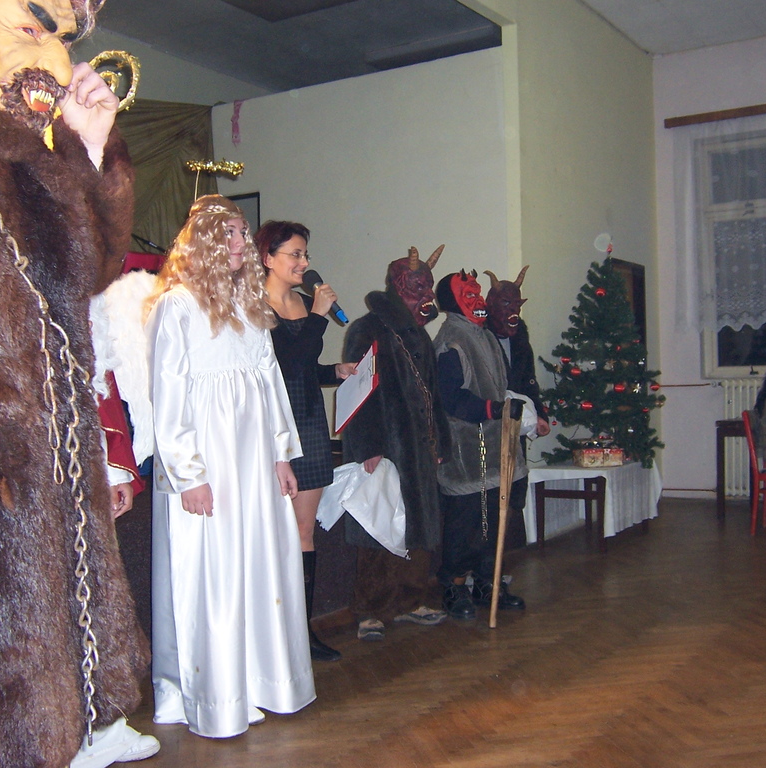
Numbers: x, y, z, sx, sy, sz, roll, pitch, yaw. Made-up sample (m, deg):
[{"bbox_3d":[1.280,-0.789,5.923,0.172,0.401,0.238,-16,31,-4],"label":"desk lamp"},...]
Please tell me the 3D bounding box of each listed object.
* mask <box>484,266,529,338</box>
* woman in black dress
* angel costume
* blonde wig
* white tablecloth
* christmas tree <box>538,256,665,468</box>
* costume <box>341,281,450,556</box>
[{"bbox_3d":[0.648,-0.428,5.123,0.250,0.370,0.240,-1,1,-30],"label":"mask"},{"bbox_3d":[-0.327,0.201,3.968,0.430,1.730,0.470,-1,1,32],"label":"woman in black dress"},{"bbox_3d":[-0.512,0.382,3.254,0.450,1.390,0.570,-1,1,29],"label":"angel costume"},{"bbox_3d":[-0.565,-0.396,3.234,0.310,0.450,0.370,-1,1,32],"label":"blonde wig"},{"bbox_3d":[1.442,0.795,6.598,0.530,0.450,1.100,-1,1,34],"label":"white tablecloth"},{"bbox_3d":[1.461,-0.144,6.529,0.800,1.420,0.840,-1,1,34],"label":"christmas tree"},{"bbox_3d":[0.056,0.158,4.339,0.410,1.140,0.560,-1,1,40],"label":"costume"}]

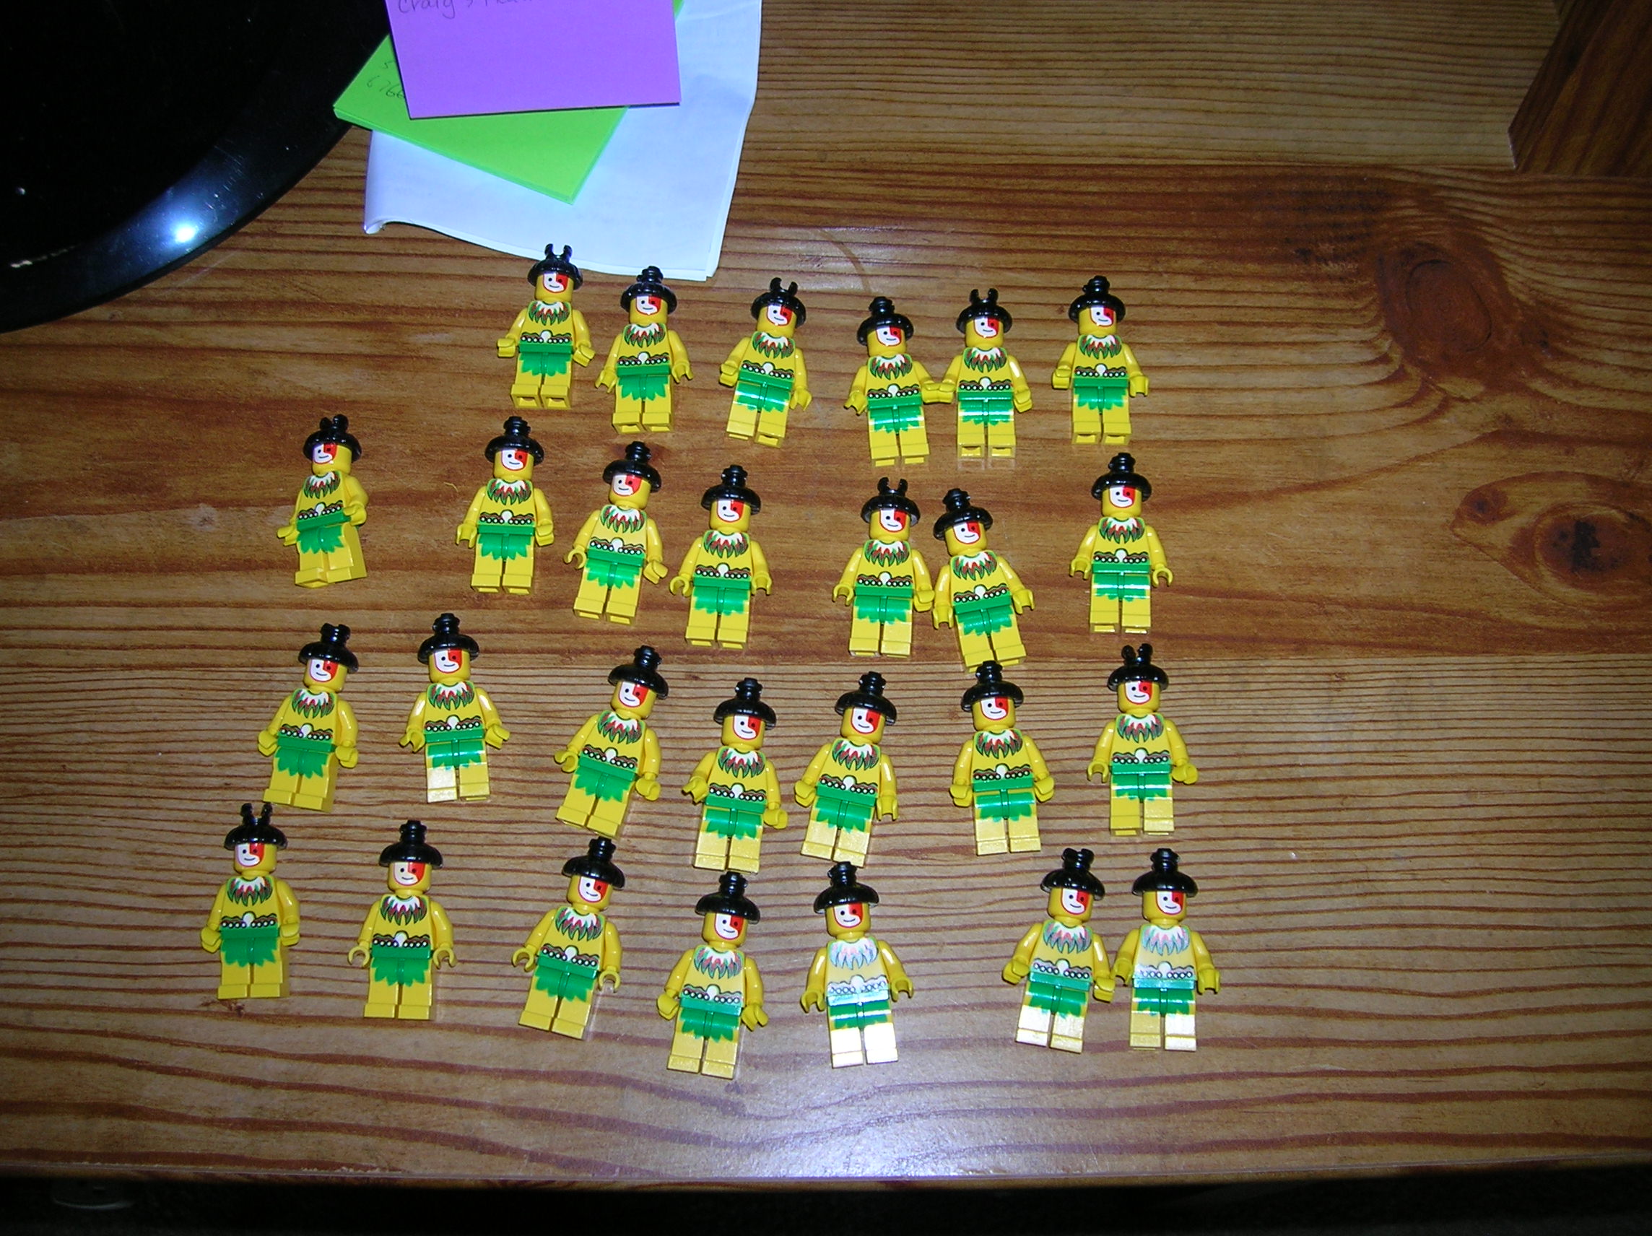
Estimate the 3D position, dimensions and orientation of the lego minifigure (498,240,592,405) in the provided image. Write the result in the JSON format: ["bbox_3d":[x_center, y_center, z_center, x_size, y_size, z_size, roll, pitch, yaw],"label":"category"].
[{"bbox_3d":[-0.076,-0.081,0.443,0.027,0.015,0.048,2,76,2],"label":"lego minifigure"}]

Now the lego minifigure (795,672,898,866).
[{"bbox_3d":[0.007,0.037,0.403,0.026,0.015,0.047,11,78,6],"label":"lego minifigure"}]

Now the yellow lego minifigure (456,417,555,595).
[{"bbox_3d":[-0.084,-0.030,0.431,0.026,0.015,0.047,1,76,2],"label":"yellow lego minifigure"}]

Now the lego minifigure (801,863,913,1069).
[{"bbox_3d":[0.007,0.082,0.388,0.027,0.015,0.048,-5,76,0],"label":"lego minifigure"}]

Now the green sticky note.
[{"bbox_3d":[-0.091,-0.166,0.475,0.076,0.004,0.076,23,74,9],"label":"green sticky note"}]

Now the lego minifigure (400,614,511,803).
[{"bbox_3d":[-0.096,0.023,0.416,0.027,0.015,0.049,-3,78,-14],"label":"lego minifigure"}]

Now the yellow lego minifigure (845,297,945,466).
[{"bbox_3d":[0.017,-0.065,0.444,0.026,0.015,0.048,-4,78,-4],"label":"yellow lego minifigure"}]

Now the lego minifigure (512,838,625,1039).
[{"bbox_3d":[-0.060,0.077,0.396,0.027,0.015,0.048,12,79,4],"label":"lego minifigure"}]

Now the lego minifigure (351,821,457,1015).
[{"bbox_3d":[-0.102,0.073,0.393,0.026,0.015,0.047,0,76,2],"label":"lego minifigure"}]

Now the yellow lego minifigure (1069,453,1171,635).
[{"bbox_3d":[0.077,-0.020,0.423,0.026,0.015,0.047,3,75,3],"label":"yellow lego minifigure"}]

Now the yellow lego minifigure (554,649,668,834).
[{"bbox_3d":[-0.051,0.030,0.406,0.028,0.015,0.047,16,79,8],"label":"yellow lego minifigure"}]

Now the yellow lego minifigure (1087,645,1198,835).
[{"bbox_3d":[0.079,0.030,0.403,0.027,0.015,0.048,2,76,2],"label":"yellow lego minifigure"}]

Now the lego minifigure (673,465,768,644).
[{"bbox_3d":[-0.027,-0.016,0.423,0.026,0.015,0.047,4,77,3],"label":"lego minifigure"}]

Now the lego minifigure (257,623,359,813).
[{"bbox_3d":[-0.129,0.025,0.416,0.026,0.015,0.048,7,78,4],"label":"lego minifigure"}]

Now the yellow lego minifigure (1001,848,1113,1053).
[{"bbox_3d":[0.058,0.080,0.393,0.026,0.015,0.048,8,78,11],"label":"yellow lego minifigure"}]

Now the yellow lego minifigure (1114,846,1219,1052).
[{"bbox_3d":[0.081,0.079,0.387,0.025,0.015,0.048,4,76,3],"label":"yellow lego minifigure"}]

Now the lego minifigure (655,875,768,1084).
[{"bbox_3d":[-0.025,0.086,0.393,0.027,0.015,0.048,8,79,3],"label":"lego minifigure"}]

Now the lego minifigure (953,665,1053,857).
[{"bbox_3d":[0.043,0.035,0.409,0.026,0.015,0.048,-5,78,1],"label":"lego minifigure"}]

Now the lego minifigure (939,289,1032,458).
[{"bbox_3d":[0.043,-0.067,0.435,0.024,0.015,0.048,0,76,2],"label":"lego minifigure"}]

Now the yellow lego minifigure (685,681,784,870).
[{"bbox_3d":[-0.022,0.038,0.403,0.027,0.015,0.048,5,76,3],"label":"yellow lego minifigure"}]

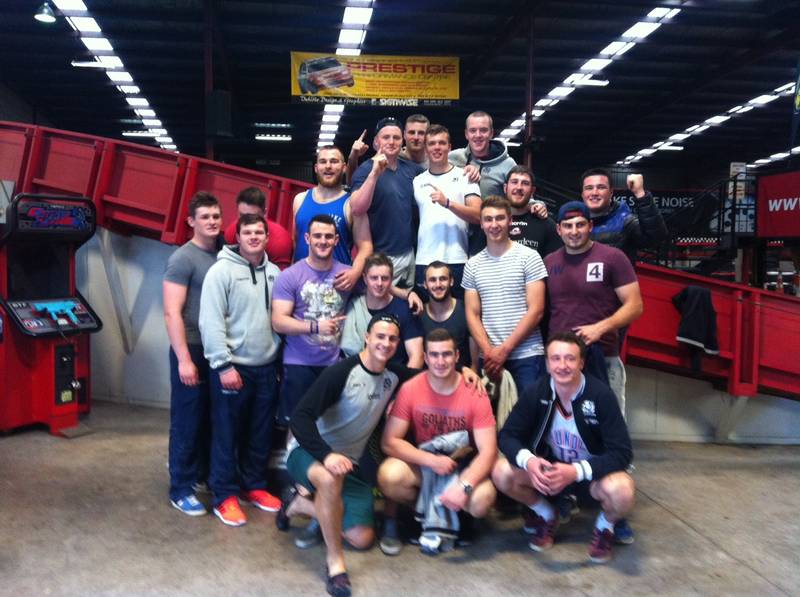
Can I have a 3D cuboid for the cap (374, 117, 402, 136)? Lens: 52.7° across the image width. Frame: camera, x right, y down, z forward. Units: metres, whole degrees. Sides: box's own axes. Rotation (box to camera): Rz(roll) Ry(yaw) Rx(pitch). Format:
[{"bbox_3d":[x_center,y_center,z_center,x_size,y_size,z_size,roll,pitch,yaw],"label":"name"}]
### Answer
[{"bbox_3d":[-0.074,-1.150,5.400,0.180,0.140,0.260,0,3,-3],"label":"cap"}]

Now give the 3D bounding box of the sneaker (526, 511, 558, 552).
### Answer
[{"bbox_3d":[0.771,1.241,4.346,0.115,0.130,0.300,1,3,11],"label":"sneaker"}]

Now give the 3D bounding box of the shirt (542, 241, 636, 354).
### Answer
[{"bbox_3d":[1.100,0.010,4.700,0.560,0.680,0.320,1,3,19],"label":"shirt"}]

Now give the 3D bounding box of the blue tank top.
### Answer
[{"bbox_3d":[-0.495,-0.360,5.150,0.400,0.700,0.280,0,3,-6],"label":"blue tank top"}]

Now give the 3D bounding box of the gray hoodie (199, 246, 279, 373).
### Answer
[{"bbox_3d":[-0.934,0.054,4.820,0.520,0.740,0.330,-1,3,-21],"label":"gray hoodie"}]

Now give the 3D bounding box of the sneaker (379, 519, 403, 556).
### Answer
[{"bbox_3d":[-0.042,1.248,4.306,0.115,0.120,0.300,0,3,3],"label":"sneaker"}]

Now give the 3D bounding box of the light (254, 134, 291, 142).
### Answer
[{"bbox_3d":[-4.420,-5.550,28.000,1.250,0.180,0.260,0,3,-9],"label":"light"}]

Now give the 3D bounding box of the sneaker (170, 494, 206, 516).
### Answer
[{"bbox_3d":[-1.273,1.223,4.913,0.115,0.110,0.300,-2,4,-38],"label":"sneaker"}]

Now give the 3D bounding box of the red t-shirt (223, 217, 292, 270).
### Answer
[{"bbox_3d":[-0.963,-0.200,5.450,0.500,0.680,0.280,0,3,-3],"label":"red t-shirt"}]

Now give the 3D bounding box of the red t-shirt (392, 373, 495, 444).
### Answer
[{"bbox_3d":[0.227,0.643,4.220,0.540,0.530,0.350,0,3,3],"label":"red t-shirt"}]

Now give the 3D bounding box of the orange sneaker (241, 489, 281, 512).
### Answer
[{"bbox_3d":[-0.868,1.240,5.030,0.115,0.120,0.310,-2,3,-37],"label":"orange sneaker"}]

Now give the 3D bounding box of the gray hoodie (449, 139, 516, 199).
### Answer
[{"bbox_3d":[0.577,-0.736,5.450,0.580,0.680,0.330,0,3,7],"label":"gray hoodie"}]

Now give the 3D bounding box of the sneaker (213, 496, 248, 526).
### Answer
[{"bbox_3d":[-1.012,1.250,4.800,0.115,0.120,0.310,-1,3,-27],"label":"sneaker"}]

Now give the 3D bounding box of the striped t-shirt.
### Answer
[{"bbox_3d":[0.618,0.008,4.740,0.500,0.690,0.280,0,3,10],"label":"striped t-shirt"}]

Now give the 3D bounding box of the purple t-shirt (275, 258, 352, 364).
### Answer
[{"bbox_3d":[-0.506,0.082,4.730,0.490,0.650,0.300,-1,3,-13],"label":"purple t-shirt"}]

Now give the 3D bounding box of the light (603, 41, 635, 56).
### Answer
[{"bbox_3d":[6.480,-7.416,24.000,0.660,0.100,1.050,0,3,-8],"label":"light"}]

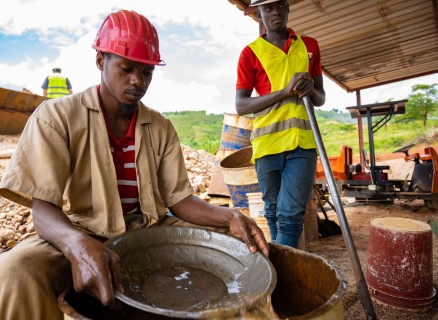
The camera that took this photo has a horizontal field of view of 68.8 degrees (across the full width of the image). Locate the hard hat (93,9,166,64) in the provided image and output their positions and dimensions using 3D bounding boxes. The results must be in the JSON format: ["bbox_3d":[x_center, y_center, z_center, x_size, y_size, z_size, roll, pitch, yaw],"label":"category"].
[{"bbox_3d":[-0.287,-0.419,1.072,0.277,0.155,0.220,23,16,32],"label":"hard hat"}]

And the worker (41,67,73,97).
[{"bbox_3d":[-2.746,-0.723,5.539,0.520,1.720,0.320,-3,3,-27],"label":"worker"}]

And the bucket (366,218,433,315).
[{"bbox_3d":[0.902,0.500,1.602,0.315,0.365,0.315,-1,4,0],"label":"bucket"}]

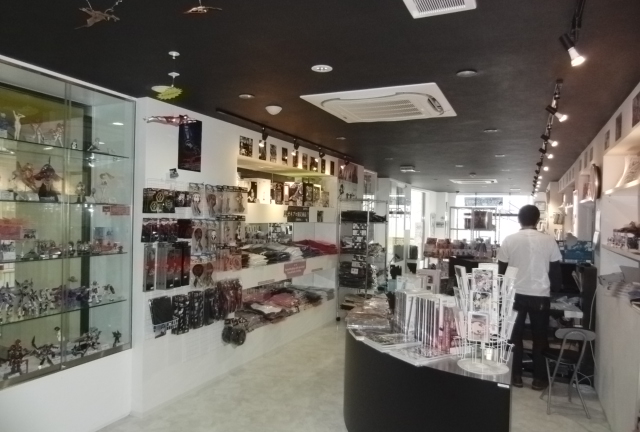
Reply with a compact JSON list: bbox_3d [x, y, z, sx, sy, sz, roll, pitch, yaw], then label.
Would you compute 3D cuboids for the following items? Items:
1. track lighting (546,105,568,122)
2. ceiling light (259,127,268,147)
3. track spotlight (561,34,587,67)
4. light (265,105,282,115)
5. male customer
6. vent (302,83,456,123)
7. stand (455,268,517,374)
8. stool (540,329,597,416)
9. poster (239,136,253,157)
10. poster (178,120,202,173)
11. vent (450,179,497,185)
[{"bbox_3d":[1.549,-0.667,2.883,0.140,0.080,0.070,29,11,23],"label":"track lighting"},{"bbox_3d":[-0.538,-0.755,4.220,0.110,0.180,0.090,1,0,25],"label":"ceiling light"},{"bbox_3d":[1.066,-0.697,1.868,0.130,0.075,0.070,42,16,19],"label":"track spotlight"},{"bbox_3d":[-0.364,-0.825,3.511,0.135,0.060,0.135,1,0,0],"label":"light"},{"bbox_3d":[1.994,0.751,4.214,0.580,1.700,0.380,1,0,25],"label":"male customer"},{"bbox_3d":[0.493,-0.840,3.383,0.950,0.060,0.950,1,0,25],"label":"vent"},{"bbox_3d":[0.966,0.596,2.598,0.350,0.570,0.350,1,0,20],"label":"stand"},{"bbox_3d":[2.023,1.249,3.676,0.350,0.710,0.470,1,0,13],"label":"stool"},{"bbox_3d":[-0.729,-0.688,4.429,0.015,0.187,0.225,1,0,25],"label":"poster"},{"bbox_3d":[-1.072,-0.597,3.697,0.015,0.435,0.275,1,0,25],"label":"poster"},{"bbox_3d":[3.364,-0.759,9.695,0.950,0.060,0.950,1,0,25],"label":"vent"}]

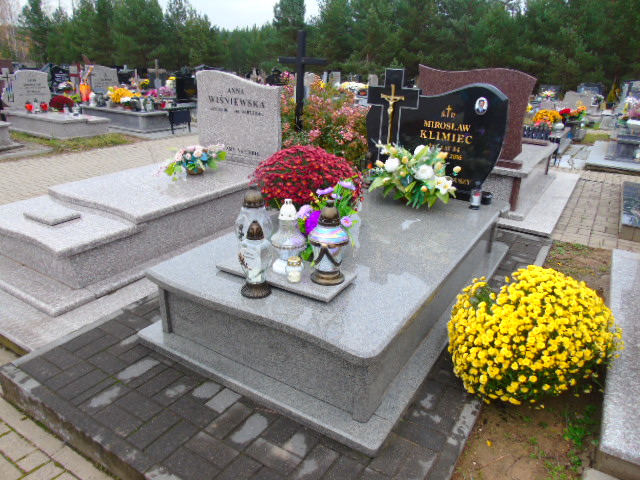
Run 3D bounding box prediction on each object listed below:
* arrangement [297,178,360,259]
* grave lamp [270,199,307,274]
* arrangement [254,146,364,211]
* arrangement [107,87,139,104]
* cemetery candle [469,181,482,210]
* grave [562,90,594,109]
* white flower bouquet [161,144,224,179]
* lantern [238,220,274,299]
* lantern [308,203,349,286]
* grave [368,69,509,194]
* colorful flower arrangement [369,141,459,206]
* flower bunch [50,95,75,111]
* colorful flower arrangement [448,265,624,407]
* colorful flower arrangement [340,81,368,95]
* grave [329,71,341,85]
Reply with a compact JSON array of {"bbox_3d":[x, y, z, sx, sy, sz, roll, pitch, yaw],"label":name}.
[{"bbox_3d":[0.047,-0.101,2.353,0.310,0.420,0.270,15,25,28],"label":"arrangement"},{"bbox_3d":[-0.151,-0.021,2.253,0.168,0.365,0.168,2,22,-1],"label":"grave lamp"},{"bbox_3d":[-0.079,-0.358,2.919,0.670,0.440,0.670,2,22,-1],"label":"arrangement"},{"bbox_3d":[-3.562,-2.604,8.357,0.450,0.360,0.520,15,26,29],"label":"arrangement"},{"bbox_3d":[1.178,-0.335,3.467,0.092,0.205,0.092,15,25,28],"label":"cemetery candle"},{"bbox_3d":[5.443,-2.937,9.695,0.650,0.460,0.200,15,26,29],"label":"grave"},{"bbox_3d":[-1.056,-0.689,3.884,0.560,0.260,0.360,-4,24,-14],"label":"white flower bouquet"},{"bbox_3d":[-0.292,0.082,2.113,0.152,0.345,0.148,6,23,10],"label":"lantern"},{"bbox_3d":[0.060,0.008,2.168,0.188,0.395,0.188,2,22,-1],"label":"lantern"},{"bbox_3d":[0.879,-0.841,3.694,1.105,0.945,0.130,15,25,28],"label":"grave"},{"bbox_3d":[0.638,-0.435,3.238,0.620,0.424,0.420,15,25,28],"label":"colorful flower arrangement"},{"bbox_3d":[-4.770,-2.530,8.569,0.420,0.330,0.420,15,25,28],"label":"flower bunch"},{"bbox_3d":[0.880,0.404,1.949,0.640,0.550,0.640,15,25,28],"label":"colorful flower arrangement"},{"bbox_3d":[0.870,-3.844,11.651,0.640,0.360,0.500,15,26,29],"label":"colorful flower arrangement"},{"bbox_3d":[0.415,-4.872,14.448,0.130,0.730,0.580,15,25,28],"label":"grave"}]

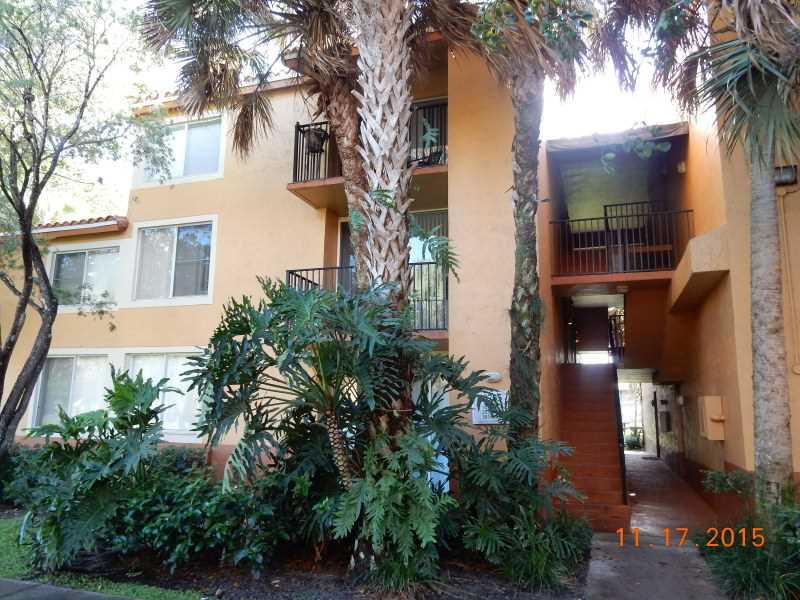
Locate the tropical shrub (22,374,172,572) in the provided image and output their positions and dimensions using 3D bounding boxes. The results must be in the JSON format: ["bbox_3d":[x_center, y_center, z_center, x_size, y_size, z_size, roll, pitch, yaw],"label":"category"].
[{"bbox_3d":[-3.416,1.764,6.477,1.500,1.950,1.450,5,-11,-27],"label":"tropical shrub"}]

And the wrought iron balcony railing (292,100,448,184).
[{"bbox_3d":[-0.383,-2.564,10.296,2.820,1.080,1.000,-3,-10,19],"label":"wrought iron balcony railing"}]

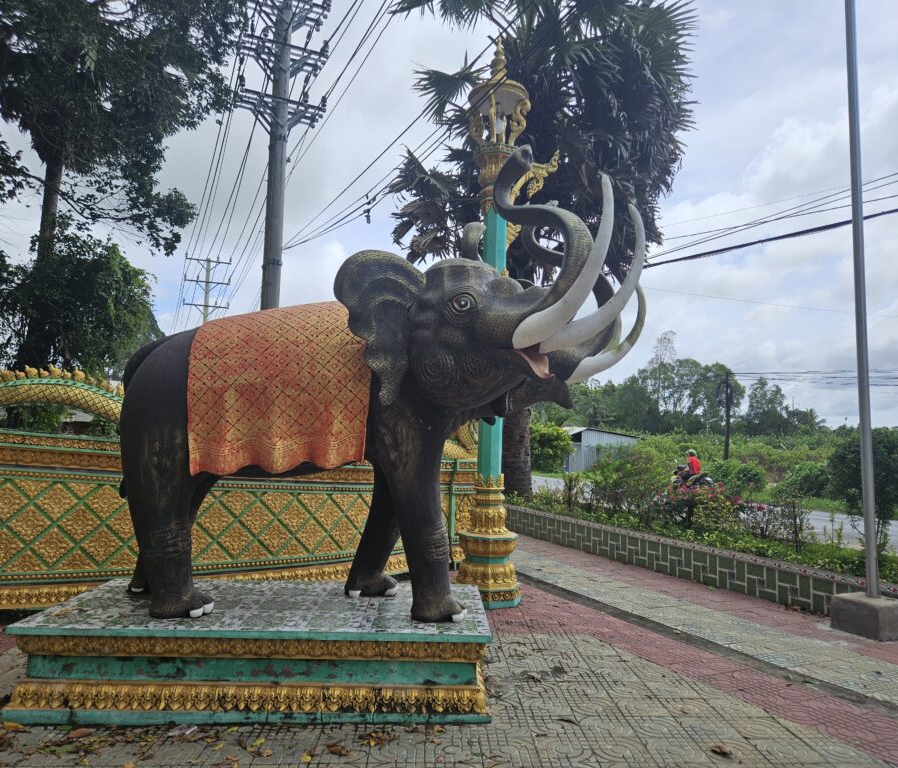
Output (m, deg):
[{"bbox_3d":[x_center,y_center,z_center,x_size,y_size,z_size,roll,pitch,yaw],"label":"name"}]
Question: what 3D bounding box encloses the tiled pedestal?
[{"bbox_3d":[-1.141,1.741,4.608,2.770,0.500,1.450,2,-6,-2],"label":"tiled pedestal"}]

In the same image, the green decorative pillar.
[{"bbox_3d":[0.484,-0.799,7.377,0.740,6.180,0.740,2,-6,-2],"label":"green decorative pillar"}]

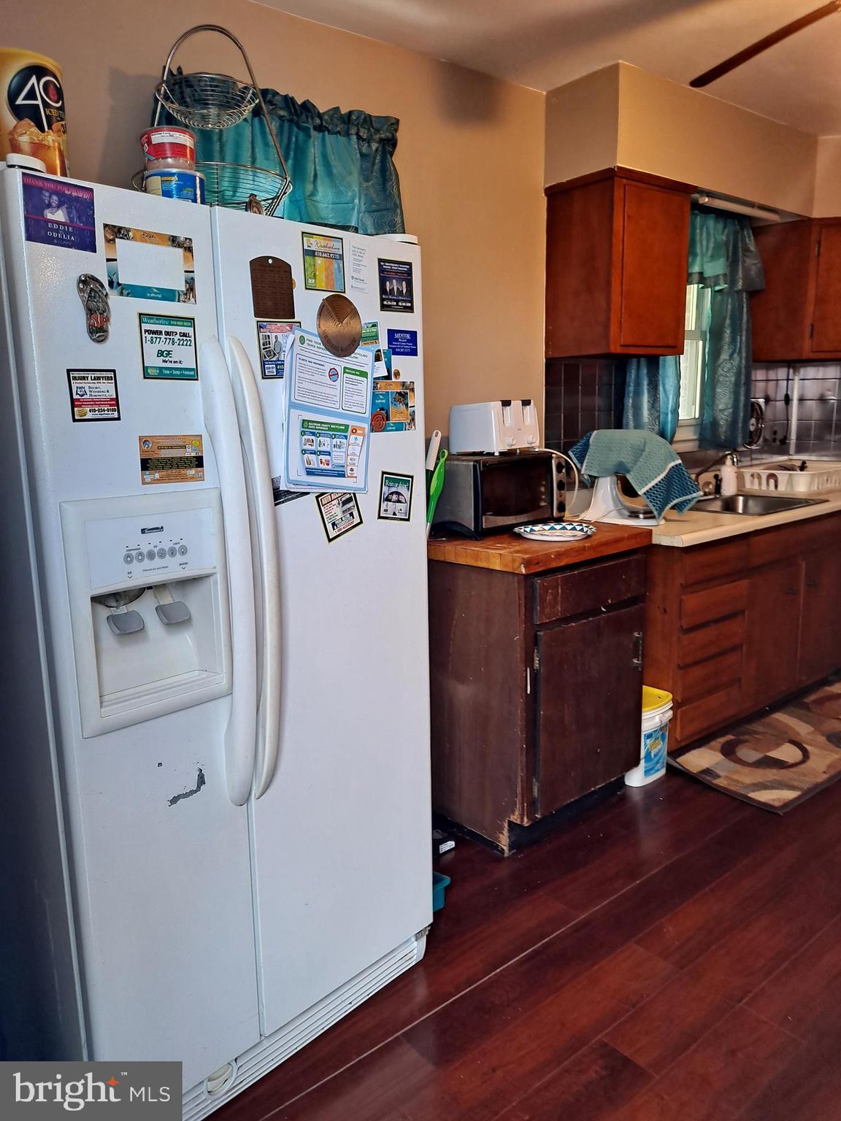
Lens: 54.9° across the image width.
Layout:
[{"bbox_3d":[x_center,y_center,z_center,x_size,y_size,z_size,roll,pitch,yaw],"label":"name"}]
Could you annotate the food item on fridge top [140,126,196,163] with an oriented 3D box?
[{"bbox_3d":[-0.422,-0.681,1.362,0.087,0.062,0.087,10,16,43],"label":"food item on fridge top"}]

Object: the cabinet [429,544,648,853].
[{"bbox_3d":[0.323,0.389,2.745,0.585,0.890,0.630,-10,15,-39],"label":"cabinet"}]

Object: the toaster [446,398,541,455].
[{"bbox_3d":[0.255,-0.470,2.830,0.220,0.175,0.275,10,16,42],"label":"toaster"}]

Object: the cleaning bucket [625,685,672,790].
[{"bbox_3d":[0.794,0.642,2.939,0.210,0.298,0.180,-10,15,-39],"label":"cleaning bucket"}]

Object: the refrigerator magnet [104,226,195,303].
[{"bbox_3d":[-0.416,-0.457,1.257,0.006,0.102,0.152,10,16,43],"label":"refrigerator magnet"}]

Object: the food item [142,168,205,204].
[{"bbox_3d":[-0.417,-0.615,1.380,0.097,0.078,0.097,10,16,43],"label":"food item"}]

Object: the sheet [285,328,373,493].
[{"bbox_3d":[-0.169,-0.280,1.552,0.009,0.282,0.212,10,8,43],"label":"sheet"}]

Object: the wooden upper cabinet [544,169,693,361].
[{"bbox_3d":[0.743,-1.097,3.101,0.465,0.620,0.325,-10,15,-39],"label":"wooden upper cabinet"}]

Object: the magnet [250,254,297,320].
[{"bbox_3d":[-0.259,-0.478,1.420,0.008,0.107,0.093,10,16,43],"label":"magnet"}]

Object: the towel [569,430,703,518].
[{"bbox_3d":[0.789,-0.334,3.006,0.220,0.290,0.400,-10,15,-39],"label":"towel"}]

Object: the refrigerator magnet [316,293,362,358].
[{"bbox_3d":[-0.153,-0.446,1.538,0.008,0.119,0.119,10,16,43],"label":"refrigerator magnet"}]

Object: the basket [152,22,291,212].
[{"bbox_3d":[-0.402,-0.829,1.593,0.290,0.410,0.300,10,16,43],"label":"basket"}]

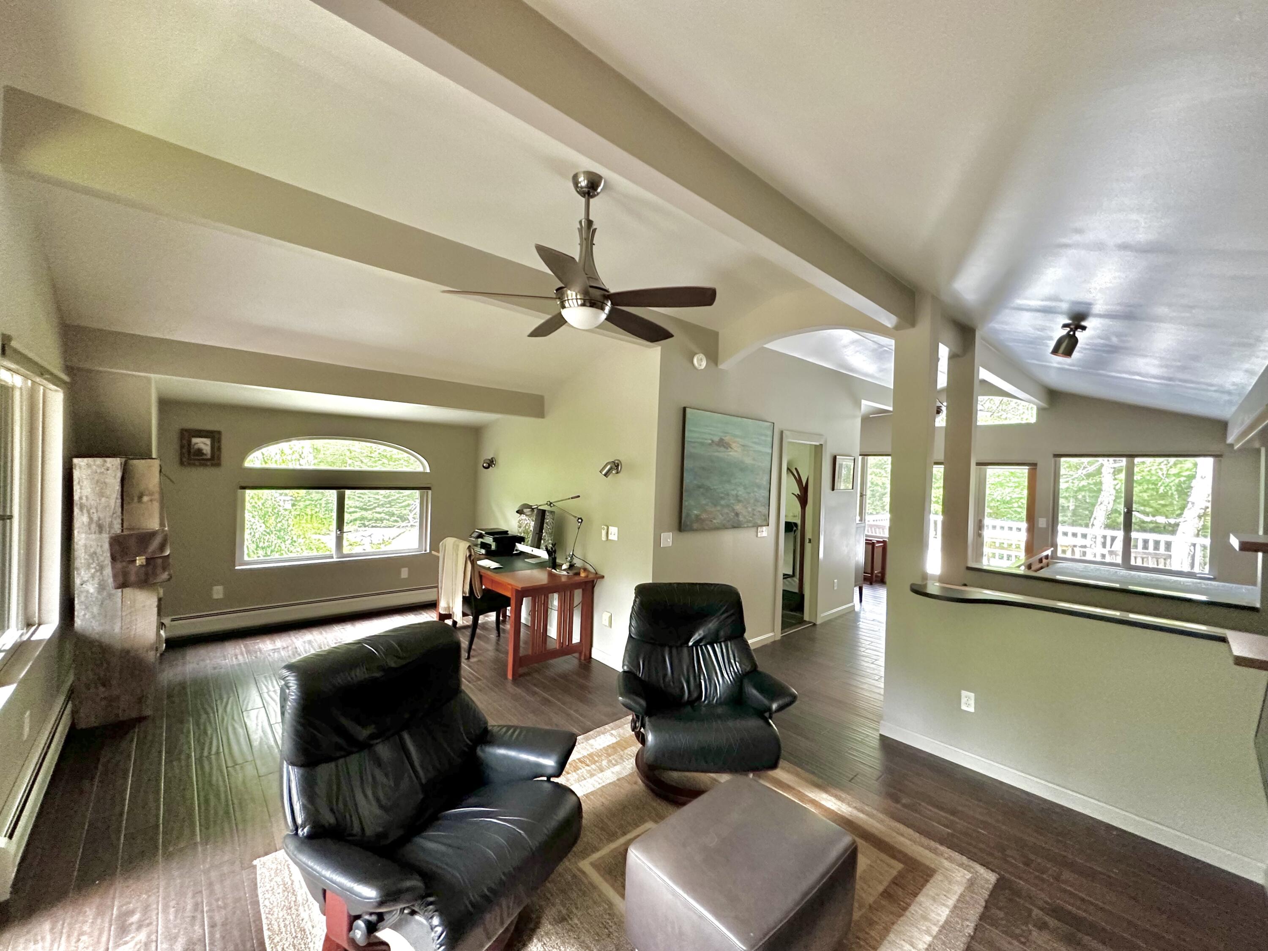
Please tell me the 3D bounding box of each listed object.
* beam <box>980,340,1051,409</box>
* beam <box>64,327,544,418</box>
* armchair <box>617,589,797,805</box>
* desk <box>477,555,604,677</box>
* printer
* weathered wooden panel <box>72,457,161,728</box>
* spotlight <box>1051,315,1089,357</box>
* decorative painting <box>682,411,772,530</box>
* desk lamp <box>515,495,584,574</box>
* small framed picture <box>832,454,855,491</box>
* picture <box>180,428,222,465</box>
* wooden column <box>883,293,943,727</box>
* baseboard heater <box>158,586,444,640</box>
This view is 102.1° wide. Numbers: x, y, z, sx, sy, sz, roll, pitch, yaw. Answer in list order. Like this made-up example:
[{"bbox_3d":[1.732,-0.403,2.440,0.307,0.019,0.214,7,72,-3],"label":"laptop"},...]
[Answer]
[{"bbox_3d":[3.759,-0.978,5.122,3.198,0.247,0.113,2,0,-42],"label":"beam"},{"bbox_3d":[-2.172,-0.731,4.171,3.260,0.235,0.170,2,0,-42],"label":"beam"},{"bbox_3d":[0.349,1.137,2.748,0.830,0.980,0.810,2,0,-5],"label":"armchair"},{"bbox_3d":[-1.138,1.192,4.742,0.820,0.750,1.700,2,0,-42],"label":"desk"},{"bbox_3d":[-1.433,0.690,5.401,0.400,0.235,0.430,2,0,-42],"label":"printer"},{"bbox_3d":[-3.173,0.695,3.138,0.370,1.600,0.130,2,0,-42],"label":"weathered wooden panel"},{"bbox_3d":[2.587,-0.798,3.055,0.120,0.202,0.158,2,0,-42],"label":"spotlight"},{"bbox_3d":[0.873,-0.024,4.594,1.295,1.009,0.037,2,0,-42],"label":"decorative painting"},{"bbox_3d":[-0.750,0.516,4.546,0.585,0.679,0.170,2,0,-6],"label":"desk lamp"},{"bbox_3d":[2.504,-0.015,6.115,0.470,0.405,0.035,2,0,-42],"label":"small framed picture"},{"bbox_3d":[-3.819,-0.243,4.534,0.278,0.318,0.032,2,0,-42],"label":"picture"},{"bbox_3d":[1.775,0.268,3.291,0.145,2.842,0.212,2,0,-42],"label":"wooden column"},{"bbox_3d":[-3.077,1.379,5.337,2.700,0.210,0.075,2,0,-42],"label":"baseboard heater"}]

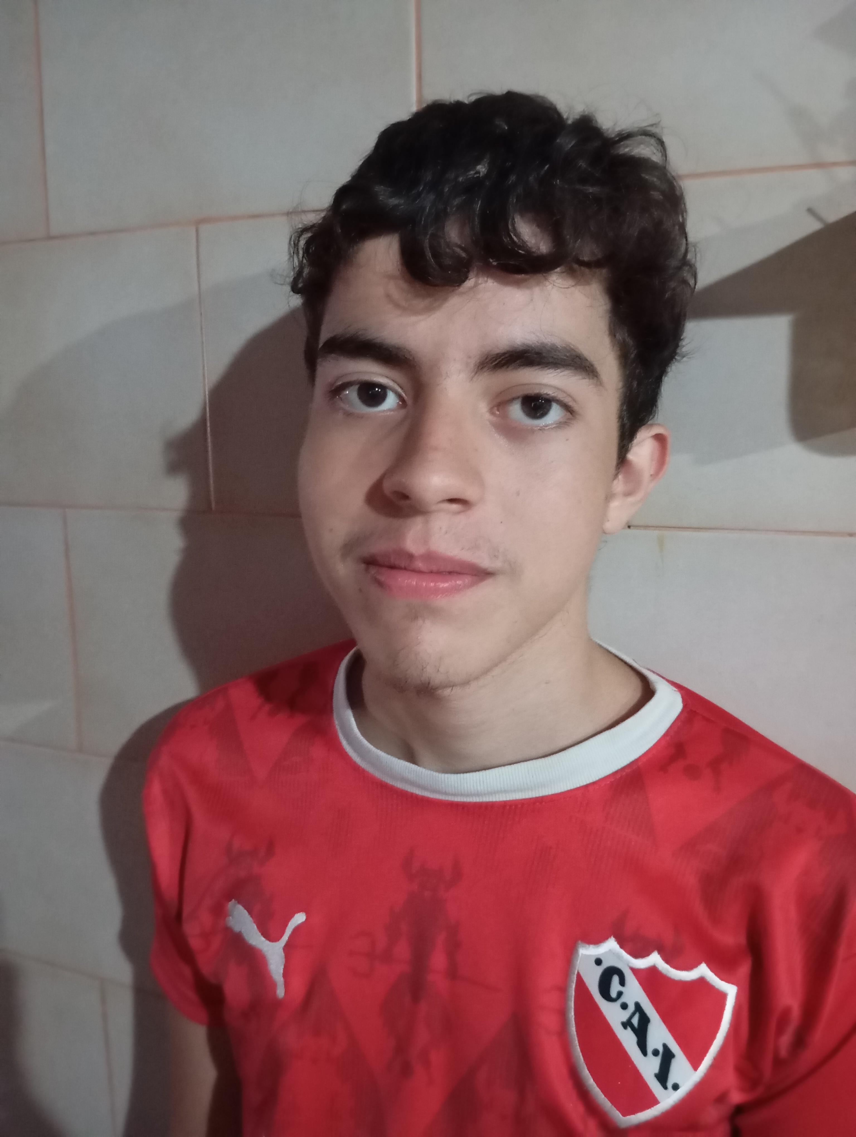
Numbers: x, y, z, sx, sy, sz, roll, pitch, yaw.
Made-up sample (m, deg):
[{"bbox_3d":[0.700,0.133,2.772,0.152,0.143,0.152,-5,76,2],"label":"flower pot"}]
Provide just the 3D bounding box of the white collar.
[{"bbox_3d":[0.038,0.057,0.482,0.182,0.075,0.150,2,9,17],"label":"white collar"}]

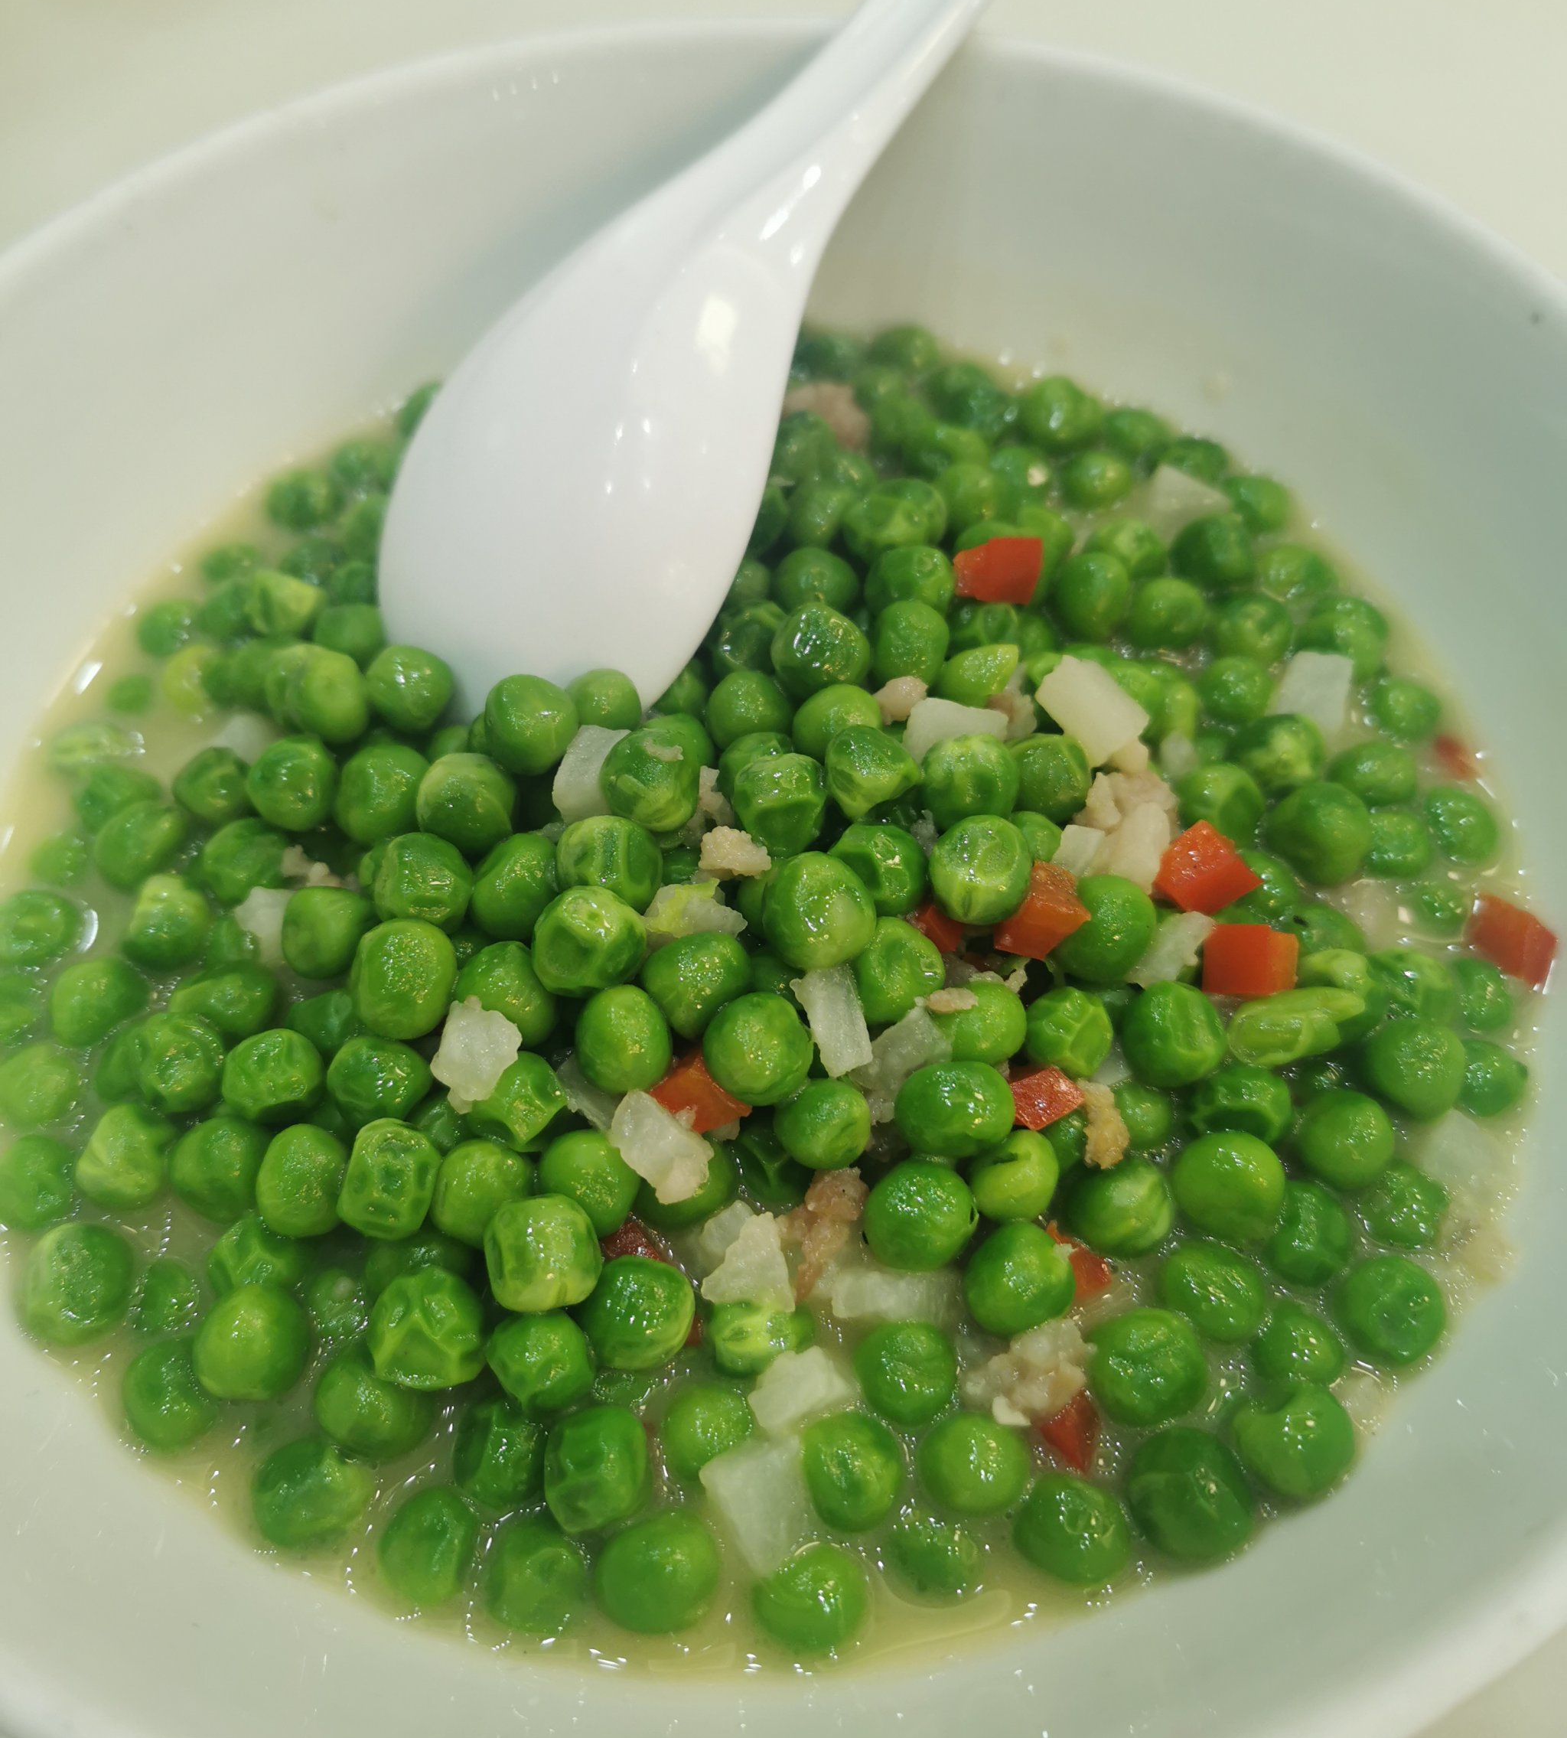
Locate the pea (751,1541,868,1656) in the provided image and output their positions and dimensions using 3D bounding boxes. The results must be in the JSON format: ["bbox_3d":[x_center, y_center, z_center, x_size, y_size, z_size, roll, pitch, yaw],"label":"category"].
[{"bbox_3d":[0.002,0.057,0.126,0.009,0.009,0.008,-1,58,0],"label":"pea"}]

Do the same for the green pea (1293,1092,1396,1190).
[{"bbox_3d":[0.050,0.024,0.145,0.009,0.009,0.009,-1,58,0],"label":"green pea"}]

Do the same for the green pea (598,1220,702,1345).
[{"bbox_3d":[-0.012,0.038,0.141,0.010,0.009,0.010,0,58,0],"label":"green pea"}]

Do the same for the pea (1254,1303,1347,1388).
[{"bbox_3d":[0.044,0.041,0.140,0.008,0.008,0.008,-2,58,0],"label":"pea"}]

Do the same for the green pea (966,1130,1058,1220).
[{"bbox_3d":[0.020,0.027,0.144,0.008,0.008,0.009,-2,58,0],"label":"green pea"}]

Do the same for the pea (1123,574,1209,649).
[{"bbox_3d":[0.041,-0.028,0.175,0.009,0.008,0.009,0,58,0],"label":"pea"}]

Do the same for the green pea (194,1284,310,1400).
[{"bbox_3d":[-0.046,0.041,0.140,0.009,0.009,0.010,0,58,0],"label":"green pea"}]

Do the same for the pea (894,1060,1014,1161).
[{"bbox_3d":[0.014,0.020,0.136,0.010,0.009,0.009,-1,58,0],"label":"pea"}]

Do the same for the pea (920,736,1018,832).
[{"bbox_3d":[0.017,-0.008,0.153,0.009,0.009,0.009,-1,58,0],"label":"pea"}]

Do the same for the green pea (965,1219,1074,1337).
[{"bbox_3d":[0.021,0.036,0.143,0.010,0.009,0.010,0,58,0],"label":"green pea"}]

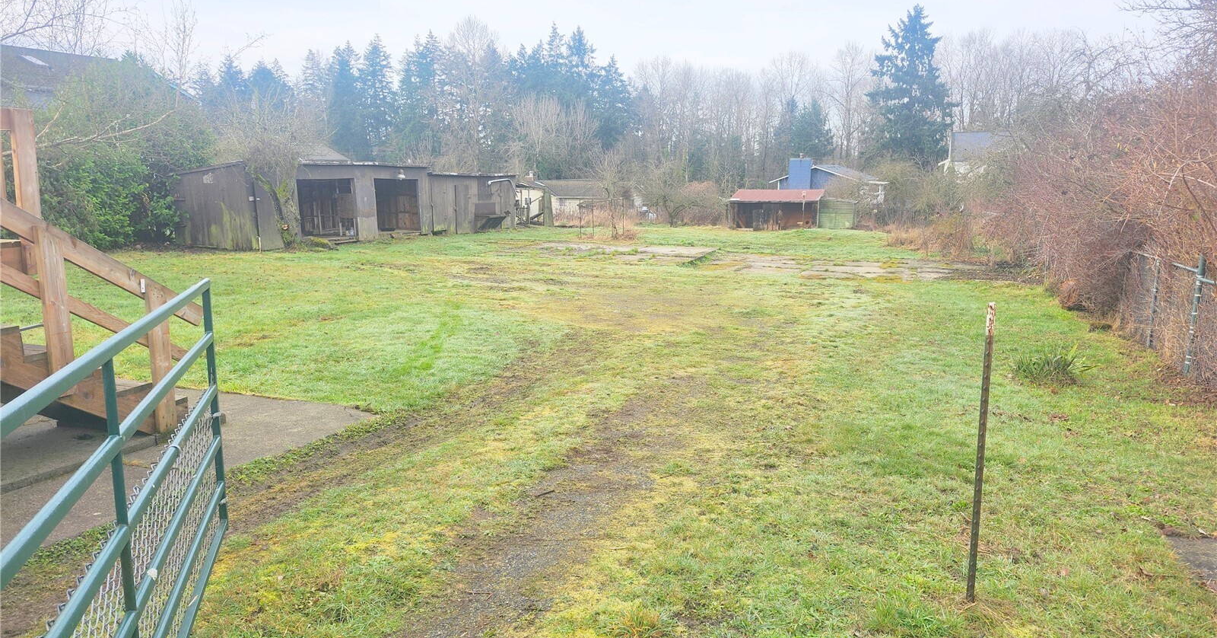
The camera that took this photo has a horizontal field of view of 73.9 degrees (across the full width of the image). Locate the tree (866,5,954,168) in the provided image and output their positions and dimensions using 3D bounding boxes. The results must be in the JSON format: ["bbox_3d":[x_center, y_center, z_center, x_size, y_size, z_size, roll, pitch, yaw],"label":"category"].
[{"bbox_3d":[25.345,-17.508,68.040,7.400,16.868,7.400,0,9,0],"label":"tree"}]

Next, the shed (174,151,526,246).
[{"bbox_3d":[-8.263,-4.301,28.991,3.100,2.680,14.200,4,10,23],"label":"shed"}]

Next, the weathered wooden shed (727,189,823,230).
[{"bbox_3d":[8.635,-5.689,41.619,4.400,2.080,2.500,4,10,20],"label":"weathered wooden shed"}]

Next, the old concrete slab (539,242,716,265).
[{"bbox_3d":[0.212,-1.900,22.286,5.400,0.150,5.000,3,10,18],"label":"old concrete slab"}]

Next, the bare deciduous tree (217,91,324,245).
[{"bbox_3d":[-9.579,-4.178,22.936,2.900,4.318,2.800,0,9,0],"label":"bare deciduous tree"}]

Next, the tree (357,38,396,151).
[{"bbox_3d":[-25.128,-21.501,87.703,4.400,17.789,4.400,0,9,0],"label":"tree"}]

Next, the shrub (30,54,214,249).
[{"bbox_3d":[-14.053,-4.803,23.345,5.000,5.365,4.200,0,9,0],"label":"shrub"}]

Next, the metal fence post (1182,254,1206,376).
[{"bbox_3d":[5.530,-0.027,7.638,0.070,1.150,0.070,0,9,0],"label":"metal fence post"}]

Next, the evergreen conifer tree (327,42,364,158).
[{"bbox_3d":[-28.418,-21.175,87.760,4.200,17.088,4.200,0,9,0],"label":"evergreen conifer tree"}]

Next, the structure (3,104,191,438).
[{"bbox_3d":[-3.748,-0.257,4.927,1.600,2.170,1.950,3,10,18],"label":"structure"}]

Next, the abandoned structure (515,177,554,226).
[{"bbox_3d":[-3.517,-5.373,37.630,1.800,2.300,2.600,4,10,23],"label":"abandoned structure"}]

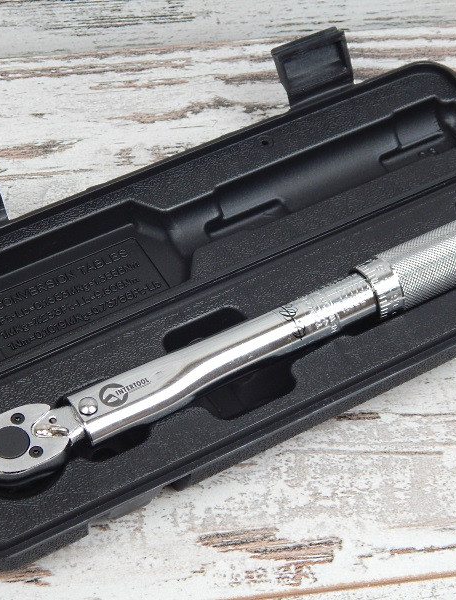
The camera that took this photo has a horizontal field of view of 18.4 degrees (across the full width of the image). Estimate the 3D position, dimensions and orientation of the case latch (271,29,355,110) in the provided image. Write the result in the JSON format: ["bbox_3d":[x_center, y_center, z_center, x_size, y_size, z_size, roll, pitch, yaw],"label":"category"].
[{"bbox_3d":[0.040,-0.110,0.666,0.035,0.031,0.009,-24,27,-17],"label":"case latch"}]

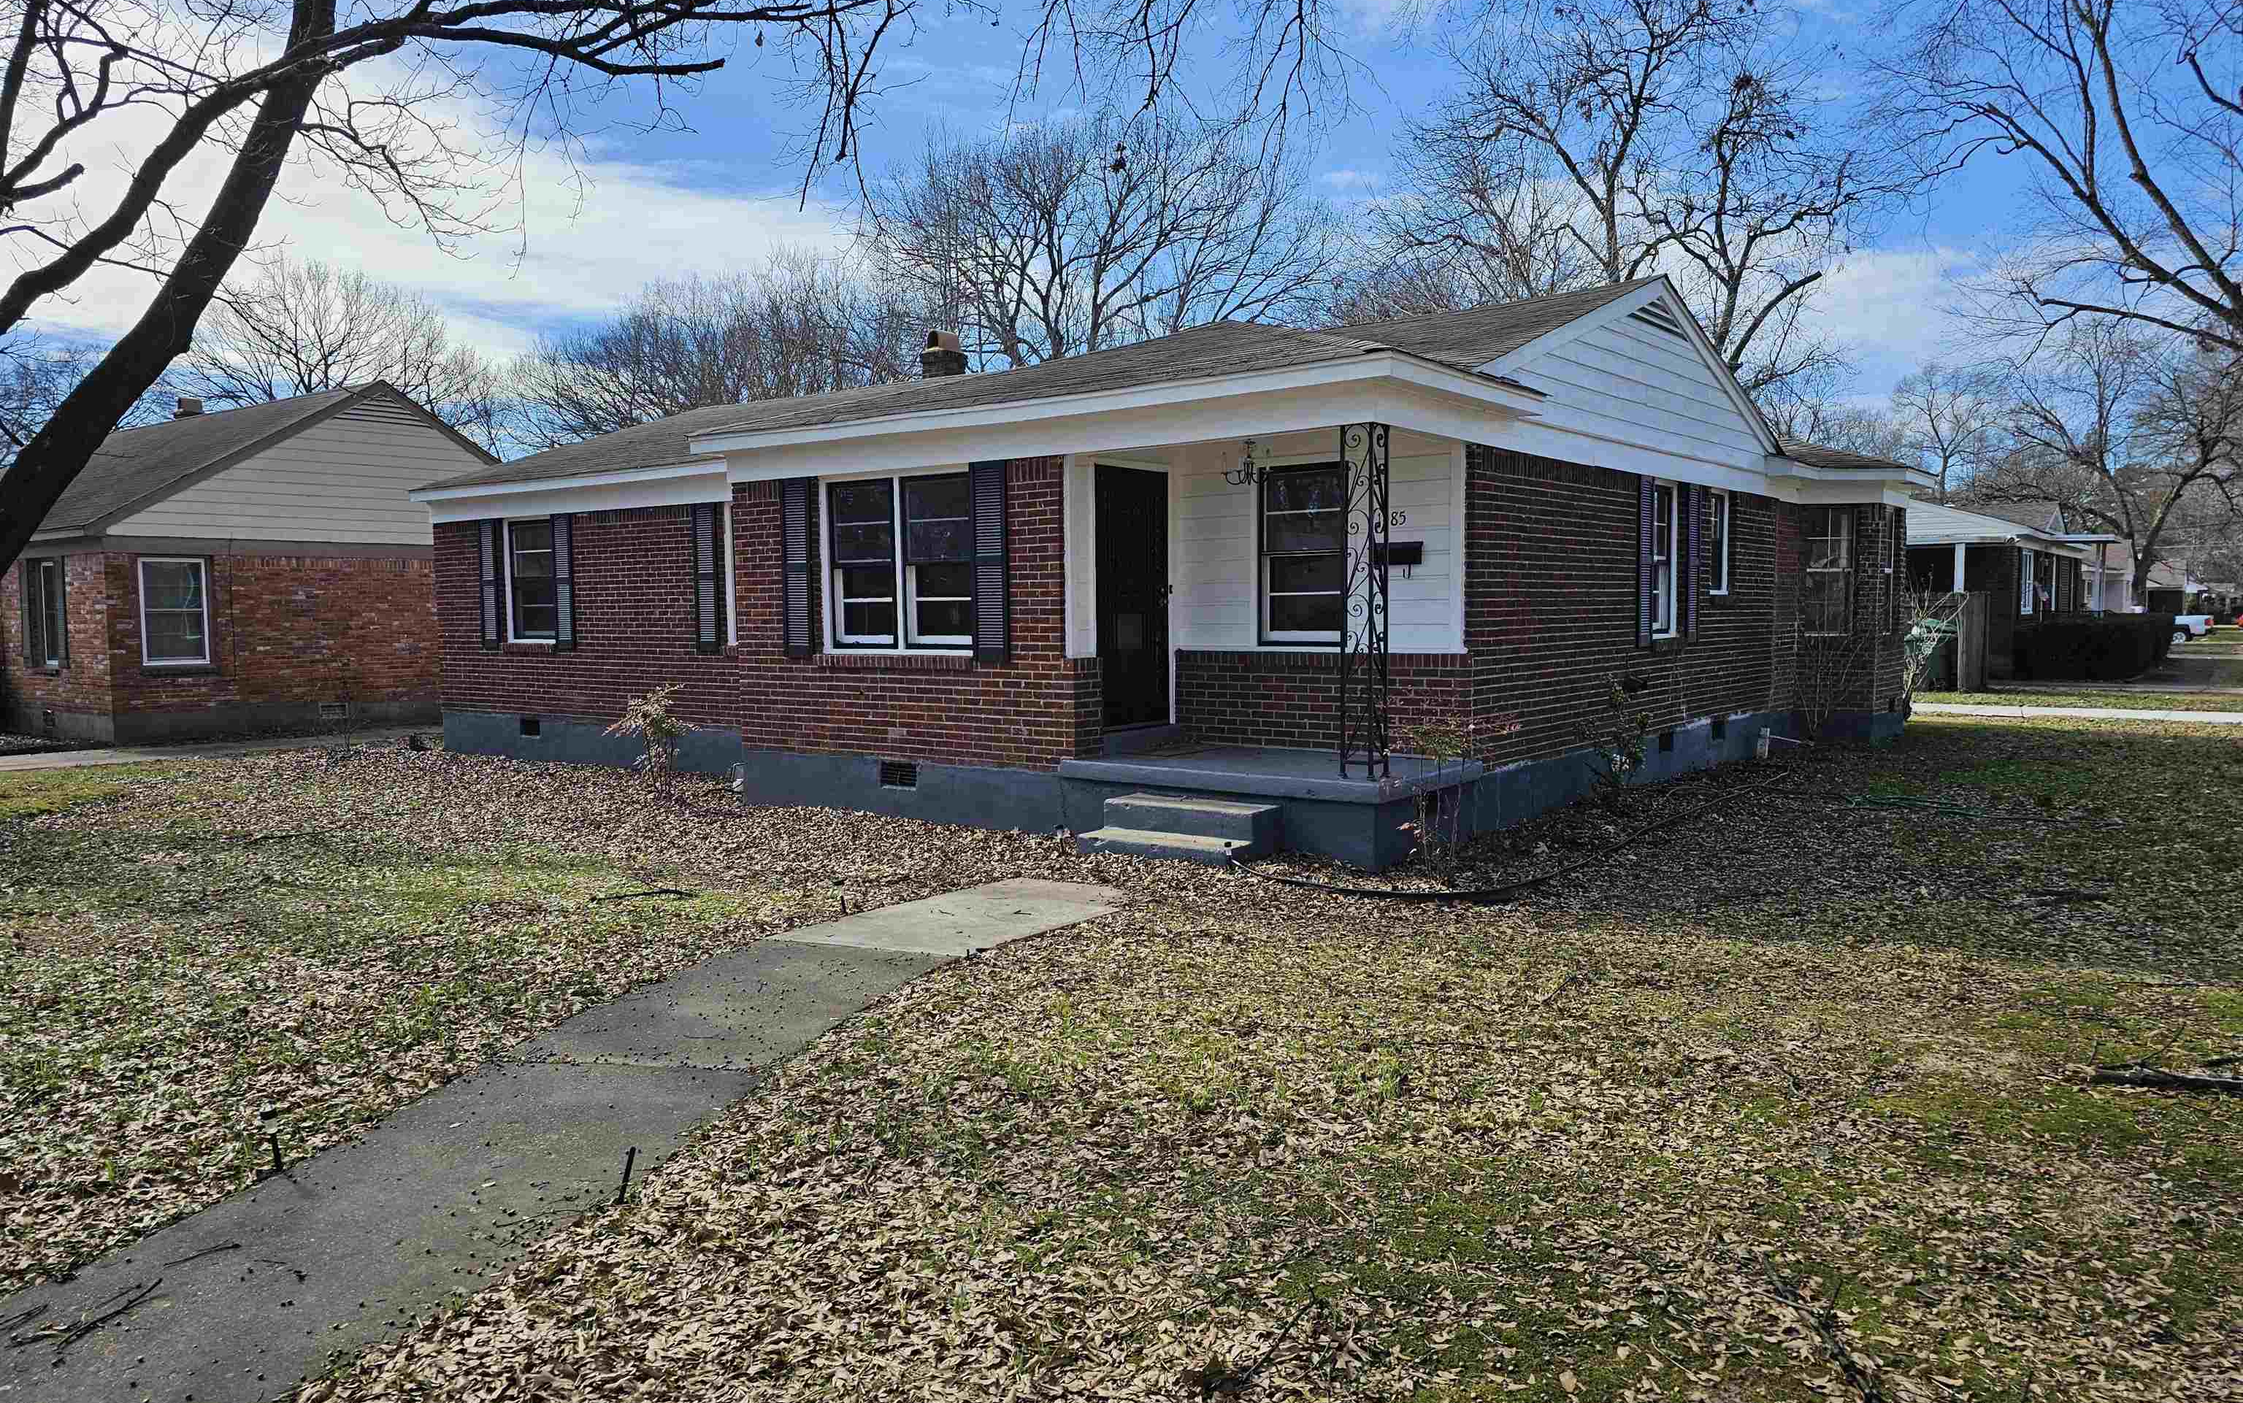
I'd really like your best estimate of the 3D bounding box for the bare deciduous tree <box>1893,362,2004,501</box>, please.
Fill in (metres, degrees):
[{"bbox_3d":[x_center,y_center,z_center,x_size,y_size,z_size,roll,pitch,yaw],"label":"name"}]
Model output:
[{"bbox_3d":[30.511,-7.321,55.326,4.268,10.534,4.055,0,4,0],"label":"bare deciduous tree"}]

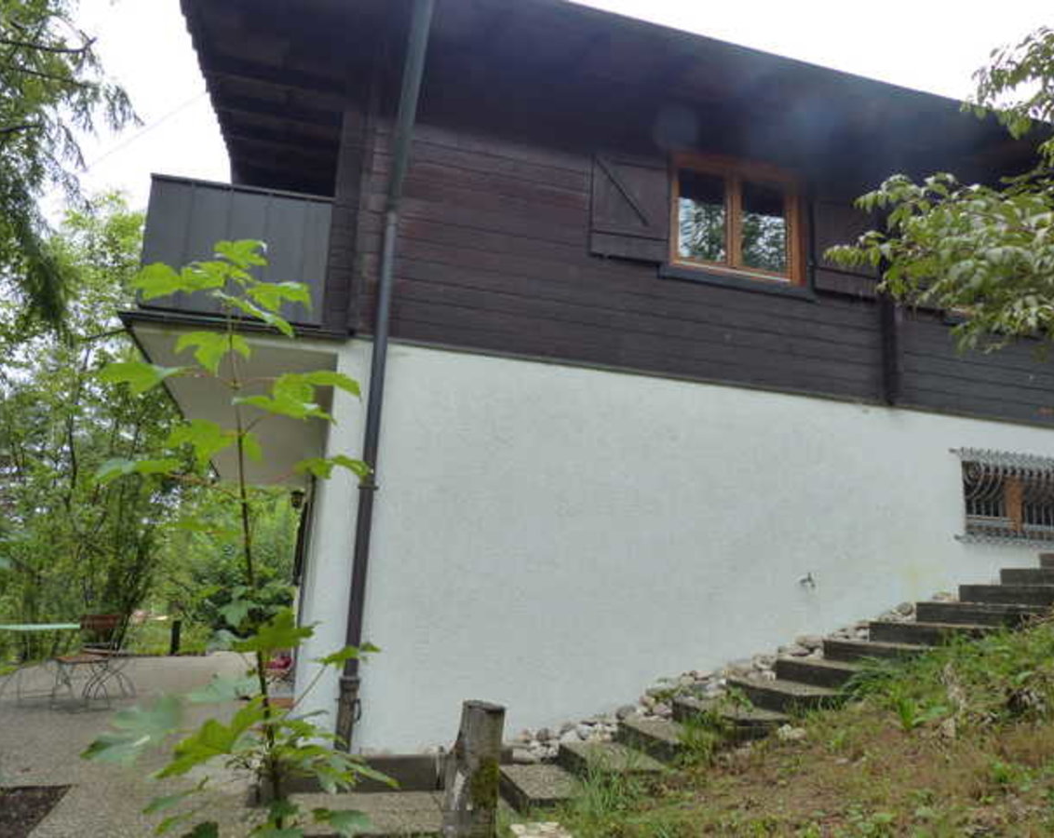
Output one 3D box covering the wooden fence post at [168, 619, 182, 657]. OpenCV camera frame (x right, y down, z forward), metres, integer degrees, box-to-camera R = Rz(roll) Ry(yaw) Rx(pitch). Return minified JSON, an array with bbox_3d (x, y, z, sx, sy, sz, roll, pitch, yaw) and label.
[{"bbox_3d":[-5.753,3.557,13.207,0.120,0.620,0.120,6,-12,-14],"label":"wooden fence post"}]

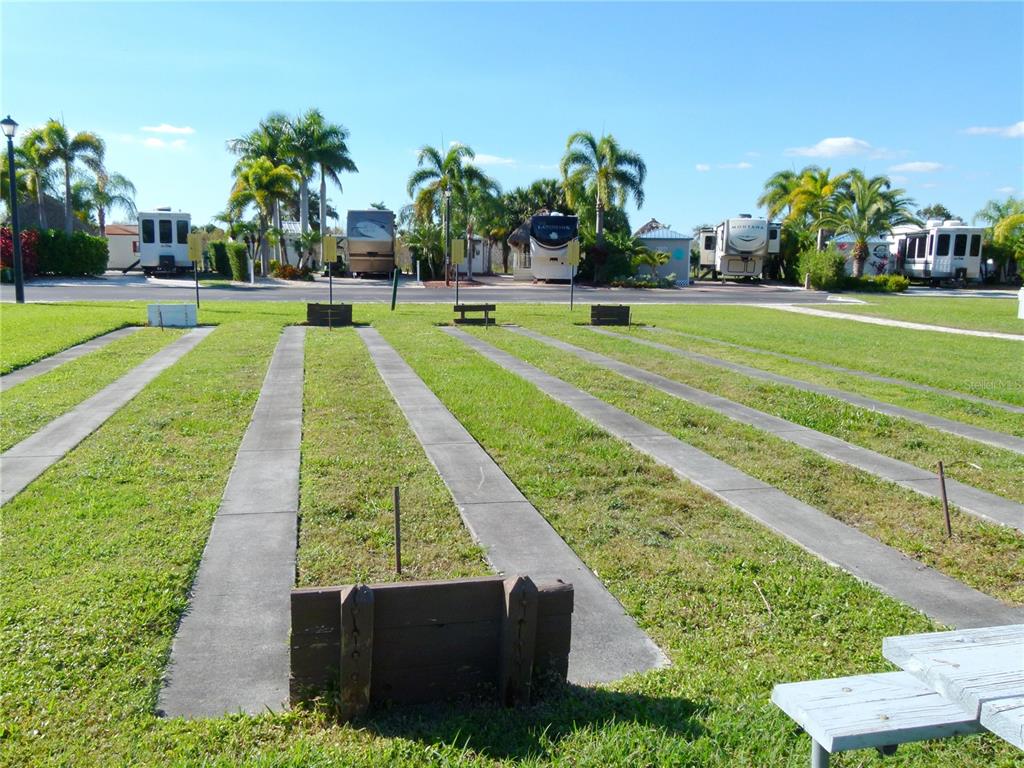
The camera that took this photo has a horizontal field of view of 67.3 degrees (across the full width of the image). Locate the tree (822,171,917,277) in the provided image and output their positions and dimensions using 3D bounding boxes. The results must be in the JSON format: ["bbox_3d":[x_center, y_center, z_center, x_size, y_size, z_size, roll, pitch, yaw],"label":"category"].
[{"bbox_3d":[18.225,-7.777,39.310,4.800,5.800,4.700,1,10,0],"label":"tree"}]

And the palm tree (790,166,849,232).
[{"bbox_3d":[18.424,-9.582,45.962,3.628,6.618,3.628,5,10,21],"label":"palm tree"}]

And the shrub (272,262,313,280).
[{"bbox_3d":[-11.017,-5.739,38.720,2.100,0.950,1.300,1,10,0],"label":"shrub"}]

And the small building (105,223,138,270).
[{"bbox_3d":[-28.347,-9.879,55.923,3.300,3.100,3.600,-2,10,-16],"label":"small building"}]

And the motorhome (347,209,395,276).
[{"bbox_3d":[-9.007,-8.980,49.647,2.700,3.900,11.000,-1,10,-9],"label":"motorhome"}]

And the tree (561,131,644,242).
[{"bbox_3d":[4.783,-9.183,40.523,4.400,7.700,4.400,1,10,0],"label":"tree"}]

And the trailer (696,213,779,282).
[{"bbox_3d":[15.056,-9.070,51.712,4.200,3.950,11.200,2,10,9],"label":"trailer"}]

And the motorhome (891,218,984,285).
[{"bbox_3d":[25.393,-7.816,46.734,2.750,3.600,10.500,3,10,13],"label":"motorhome"}]

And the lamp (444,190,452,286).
[{"bbox_3d":[-3.017,-6.998,36.620,0.380,4.679,0.380,-1,10,-15],"label":"lamp"}]

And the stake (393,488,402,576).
[{"bbox_3d":[-0.534,0.688,3.616,0.027,0.410,0.027,-1,0,-15],"label":"stake"}]

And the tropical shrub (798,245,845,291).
[{"bbox_3d":[15.182,-5.795,37.806,2.250,2.300,2.100,1,10,0],"label":"tropical shrub"}]

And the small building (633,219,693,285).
[{"bbox_3d":[7.930,-6.599,39.647,2.750,3.000,2.900,2,10,5],"label":"small building"}]

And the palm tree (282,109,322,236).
[{"bbox_3d":[-12.453,-11.643,46.235,3.300,9.418,3.300,-1,10,-15],"label":"palm tree"}]

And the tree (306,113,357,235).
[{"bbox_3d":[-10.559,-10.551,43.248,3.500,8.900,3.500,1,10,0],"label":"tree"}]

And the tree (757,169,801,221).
[{"bbox_3d":[18.031,-10.097,49.470,4.200,6.800,4.200,1,10,0],"label":"tree"}]

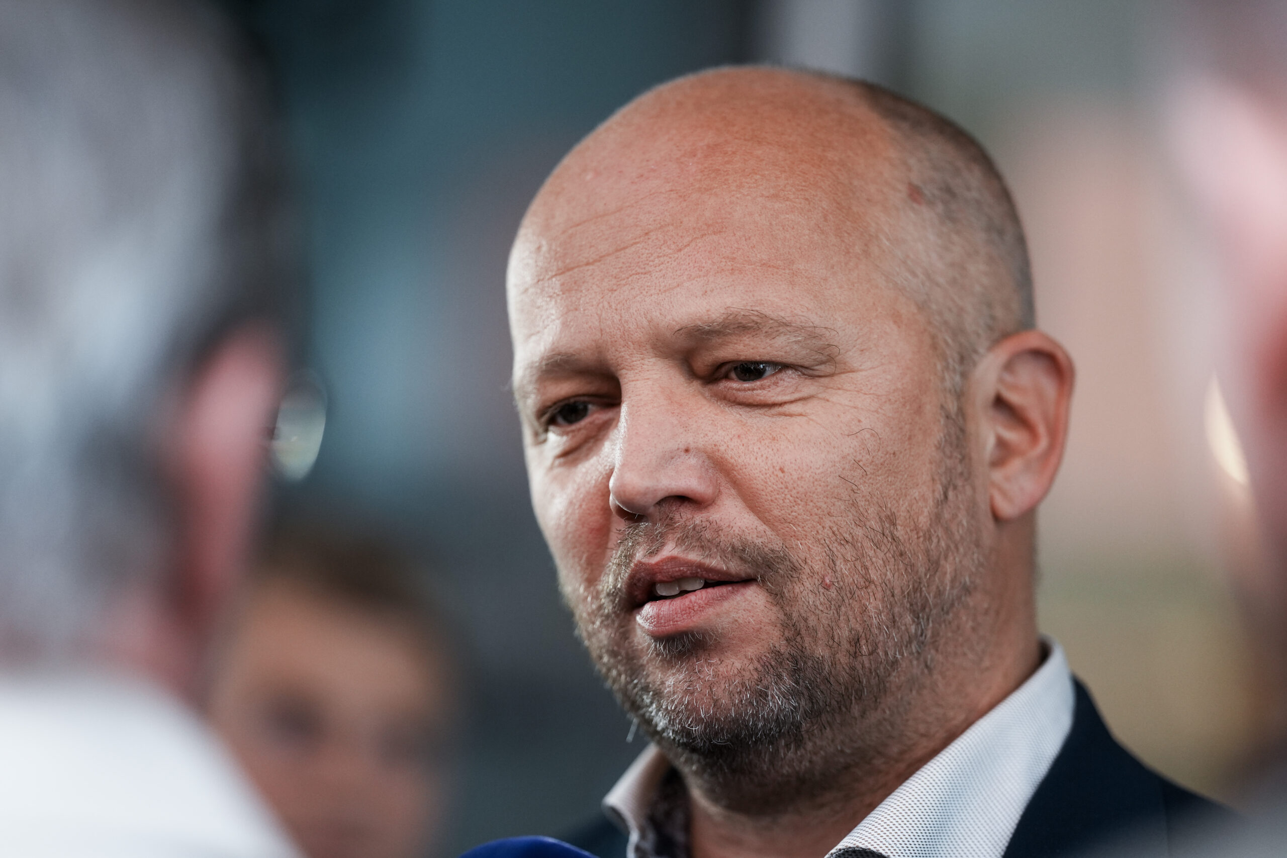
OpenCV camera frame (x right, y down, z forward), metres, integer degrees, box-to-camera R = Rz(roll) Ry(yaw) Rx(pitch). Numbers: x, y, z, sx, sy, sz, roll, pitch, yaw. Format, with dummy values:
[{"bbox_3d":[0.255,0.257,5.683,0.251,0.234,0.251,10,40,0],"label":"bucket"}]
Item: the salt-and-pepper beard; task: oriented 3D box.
[{"bbox_3d":[0.032,0.064,1.635,0.146,0.132,0.110,-12,-13,27],"label":"salt-and-pepper beard"}]

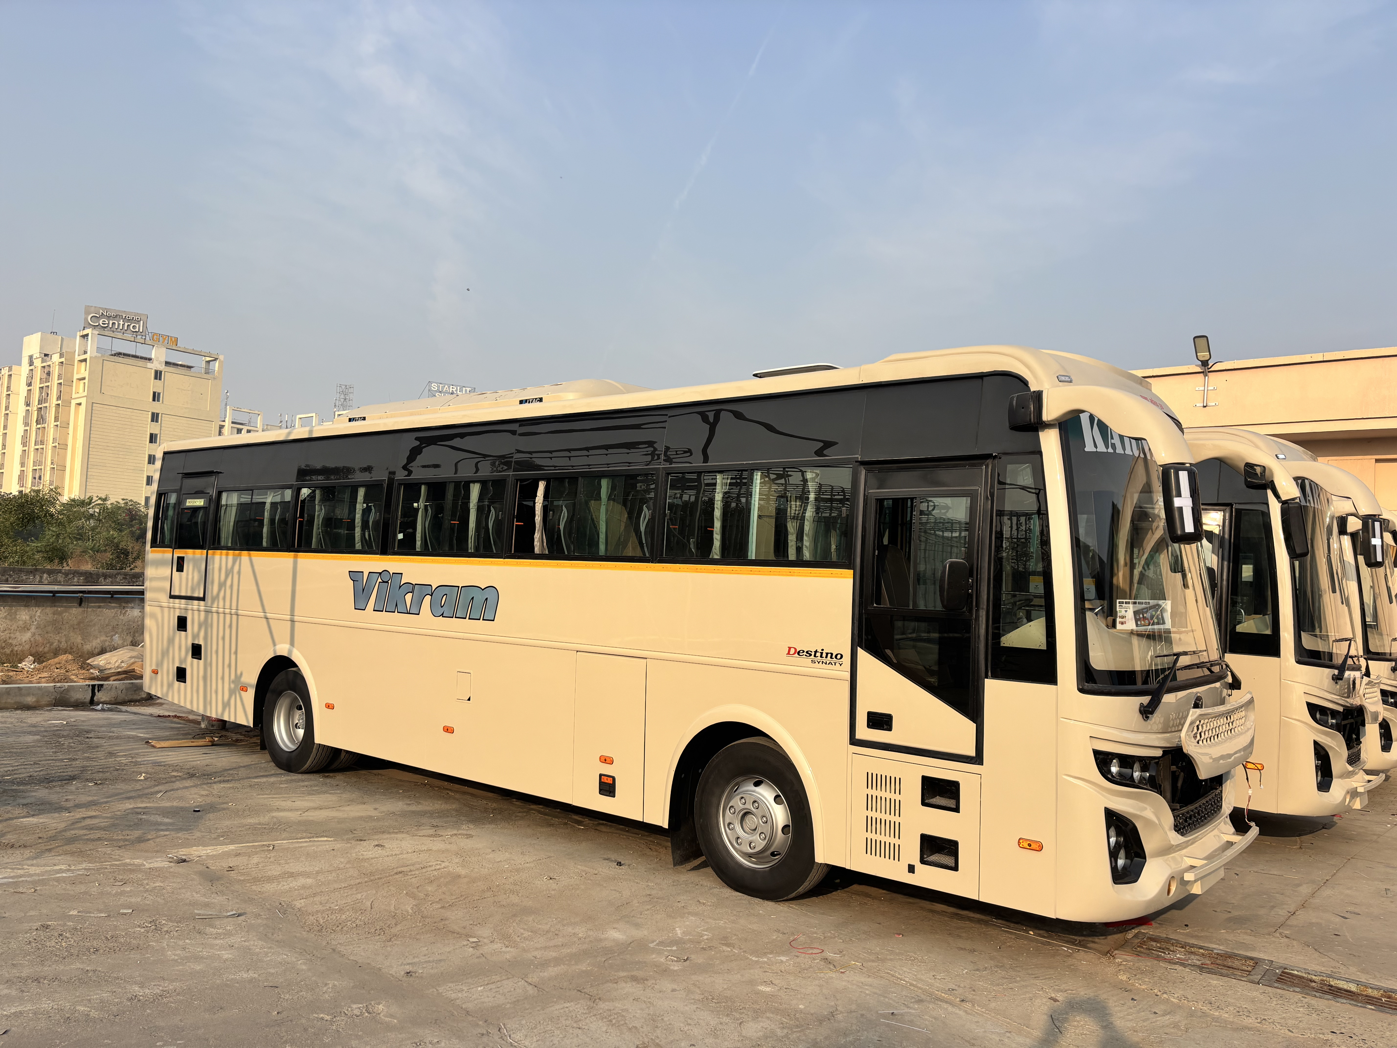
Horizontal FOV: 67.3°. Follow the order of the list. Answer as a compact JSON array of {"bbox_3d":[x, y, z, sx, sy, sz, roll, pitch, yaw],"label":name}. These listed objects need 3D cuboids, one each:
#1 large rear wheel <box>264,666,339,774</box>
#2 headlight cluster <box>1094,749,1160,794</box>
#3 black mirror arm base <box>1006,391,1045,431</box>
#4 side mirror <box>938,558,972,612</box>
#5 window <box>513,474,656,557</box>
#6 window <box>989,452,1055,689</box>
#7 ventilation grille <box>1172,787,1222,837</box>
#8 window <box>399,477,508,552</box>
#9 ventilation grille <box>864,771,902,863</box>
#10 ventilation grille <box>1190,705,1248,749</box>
[{"bbox_3d":[-3.901,1.940,10.381,1.010,1.010,0.300,0,-2,39],"label":"large rear wheel"},{"bbox_3d":[2.287,1.306,5.570,0.600,0.235,0.160,3,-2,-39],"label":"headlight cluster"},{"bbox_3d":[1.730,-0.597,5.543,0.130,0.185,0.150,0,-2,44],"label":"black mirror arm base"},{"bbox_3d":[1.395,0.332,5.707,0.165,0.285,0.085,2,-2,-33],"label":"side mirror"},{"bbox_3d":[-0.875,-0.056,7.780,1.485,0.591,0.050,0,-6,39],"label":"window"},{"bbox_3d":[1.880,0.252,6.056,0.389,1.300,0.040,0,-4,39],"label":"window"},{"bbox_3d":[2.979,1.711,6.253,0.090,0.185,0.850,0,-2,39],"label":"ventilation grille"},{"bbox_3d":[-2.225,-0.067,9.345,1.559,0.647,0.040,0,-4,39],"label":"window"},{"bbox_3d":[1.148,1.824,6.541,0.269,0.521,0.030,0,-4,39],"label":"ventilation grille"},{"bbox_3d":[3.280,1.249,6.513,0.120,0.195,1.340,-8,-8,38],"label":"ventilation grille"}]

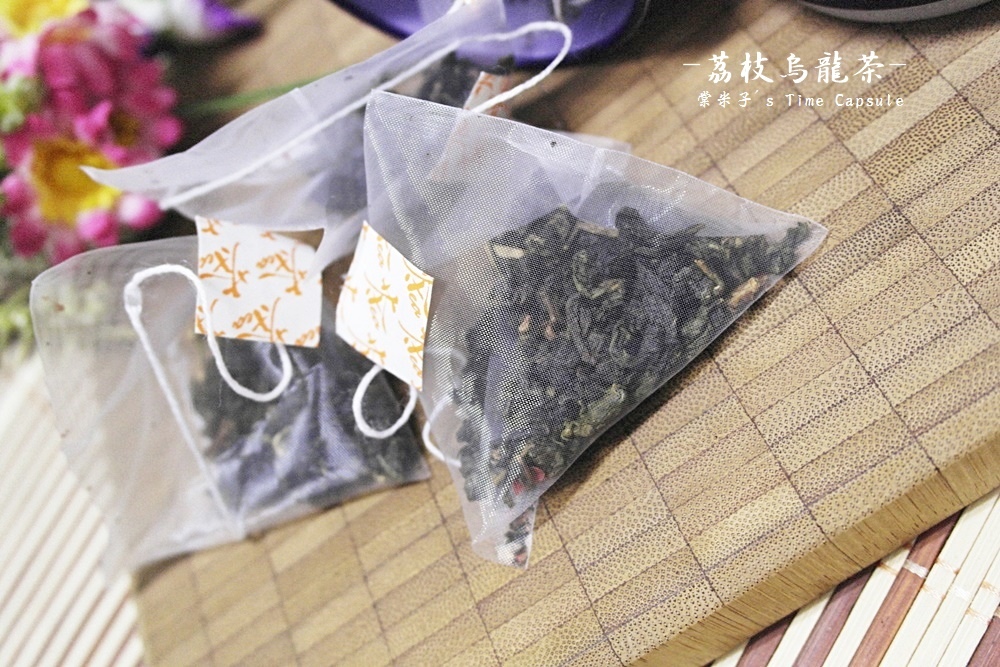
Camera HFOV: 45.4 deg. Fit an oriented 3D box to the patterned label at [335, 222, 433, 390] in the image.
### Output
[{"bbox_3d":[-0.019,-0.004,0.201,0.022,0.003,0.022,36,126,35],"label":"patterned label"}]

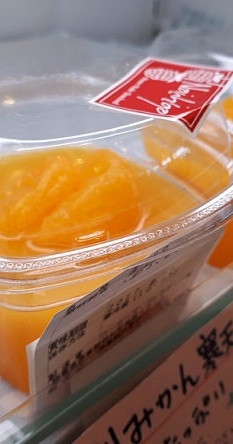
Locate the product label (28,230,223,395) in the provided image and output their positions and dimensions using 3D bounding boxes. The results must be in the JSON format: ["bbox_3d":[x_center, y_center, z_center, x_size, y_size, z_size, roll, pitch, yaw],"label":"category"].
[{"bbox_3d":[0.004,0.024,0.135,0.068,0.040,0.006,-24,50,-36],"label":"product label"}]

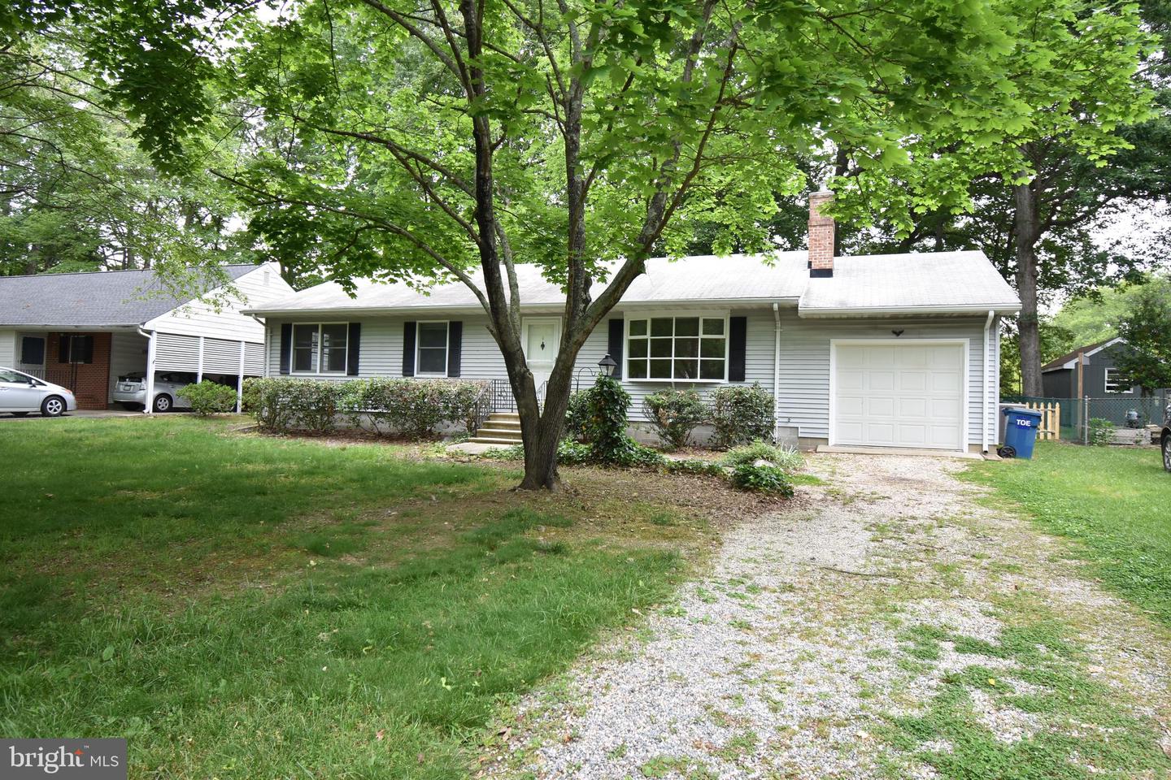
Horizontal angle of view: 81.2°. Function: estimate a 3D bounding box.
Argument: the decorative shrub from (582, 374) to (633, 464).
[{"bbox_3d":[0.376,0.484,11.457,0.744,1.437,0.724,2,-2,0],"label":"decorative shrub"}]

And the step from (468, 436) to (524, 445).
[{"bbox_3d":[-1.798,1.092,14.547,1.477,0.111,0.342,1,-2,20],"label":"step"}]

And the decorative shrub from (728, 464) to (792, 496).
[{"bbox_3d":[2.228,1.118,8.643,0.764,0.332,0.663,1,-2,20],"label":"decorative shrub"}]

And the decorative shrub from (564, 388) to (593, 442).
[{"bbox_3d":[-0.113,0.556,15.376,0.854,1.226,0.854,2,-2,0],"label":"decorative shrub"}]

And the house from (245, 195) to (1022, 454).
[{"bbox_3d":[0.639,-1.575,19.967,18.894,5.829,9.045,1,-2,20],"label":"house"}]

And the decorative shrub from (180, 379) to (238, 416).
[{"bbox_3d":[-12.433,0.258,22.612,1.658,1.226,1.407,1,-2,20],"label":"decorative shrub"}]

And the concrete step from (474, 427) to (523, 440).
[{"bbox_3d":[-1.674,0.985,14.850,1.427,0.181,0.301,1,-2,20],"label":"concrete step"}]

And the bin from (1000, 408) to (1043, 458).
[{"bbox_3d":[8.600,0.866,13.528,0.714,1.005,0.623,1,-2,20],"label":"bin"}]

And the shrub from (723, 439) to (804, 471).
[{"bbox_3d":[2.917,1.071,11.256,1.306,0.432,0.904,1,-2,20],"label":"shrub"}]

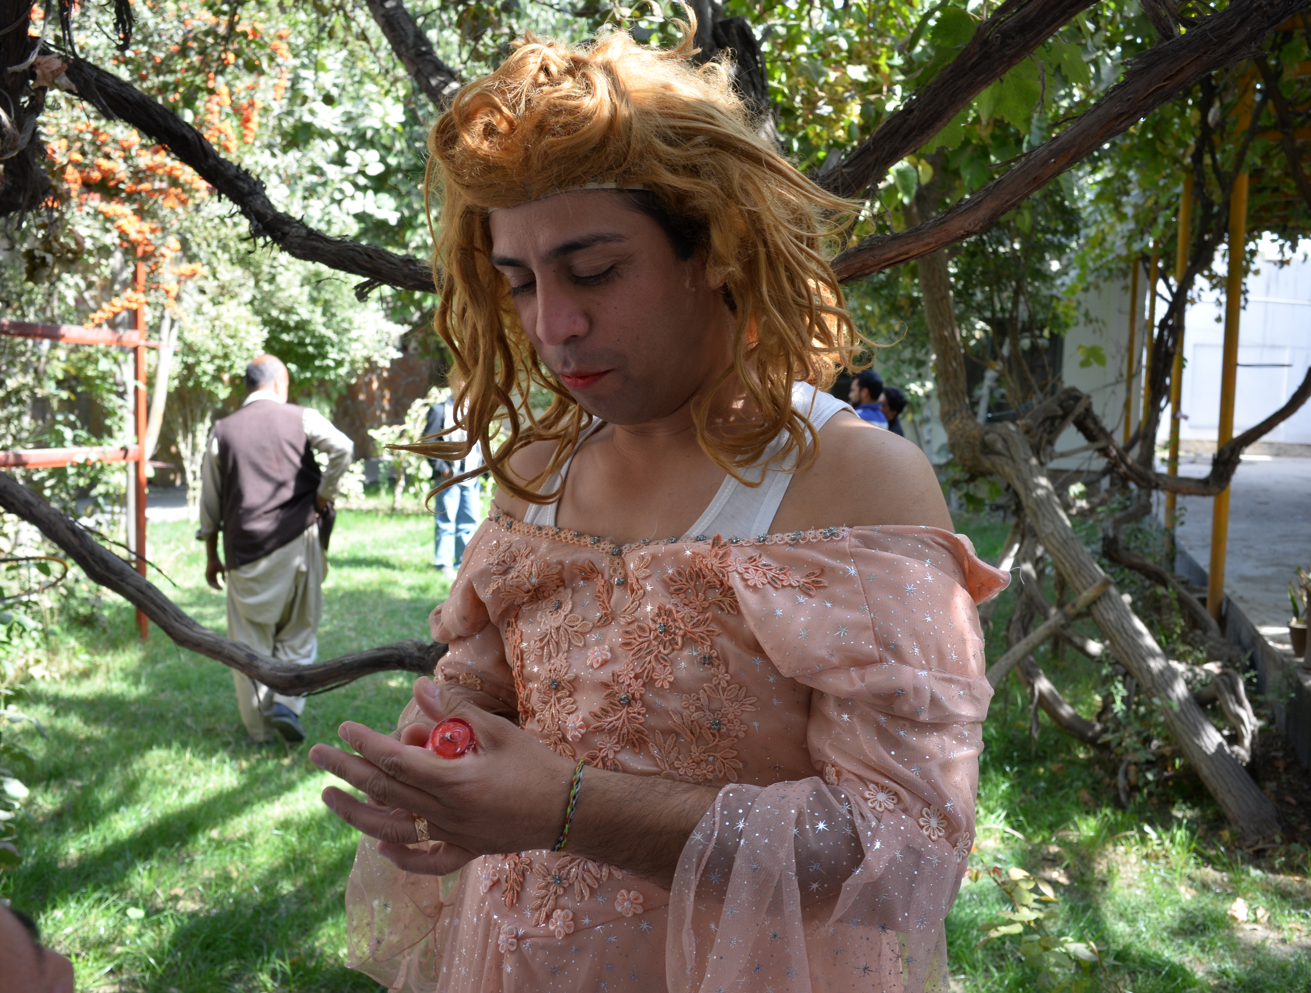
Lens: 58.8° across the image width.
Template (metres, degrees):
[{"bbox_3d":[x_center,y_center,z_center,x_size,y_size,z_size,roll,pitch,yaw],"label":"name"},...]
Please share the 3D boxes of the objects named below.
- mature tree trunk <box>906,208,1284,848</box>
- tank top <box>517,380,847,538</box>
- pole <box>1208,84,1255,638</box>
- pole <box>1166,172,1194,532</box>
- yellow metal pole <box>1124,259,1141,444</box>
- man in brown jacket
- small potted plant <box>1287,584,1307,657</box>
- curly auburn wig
[{"bbox_3d":[1.669,-0.028,4.600,1.200,2.350,0.750,1,5,0],"label":"mature tree trunk"},{"bbox_3d":[0.050,0.150,1.050,0.380,0.550,0.240,4,6,28],"label":"tank top"},{"bbox_3d":[3.562,-0.828,7.200,0.100,3.420,0.100,3,6,19],"label":"pole"},{"bbox_3d":[4.697,-1.157,10.450,0.100,3.350,0.100,3,6,19],"label":"pole"},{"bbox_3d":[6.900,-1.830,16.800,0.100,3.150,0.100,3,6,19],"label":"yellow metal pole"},{"bbox_3d":[-1.645,0.221,5.050,0.660,1.720,0.450,1,5,3],"label":"man in brown jacket"},{"bbox_3d":[3.048,0.592,5.500,0.120,0.350,0.120,3,6,19],"label":"small potted plant"},{"bbox_3d":[-0.012,-0.185,0.960,0.320,0.380,0.300,4,6,32],"label":"curly auburn wig"}]

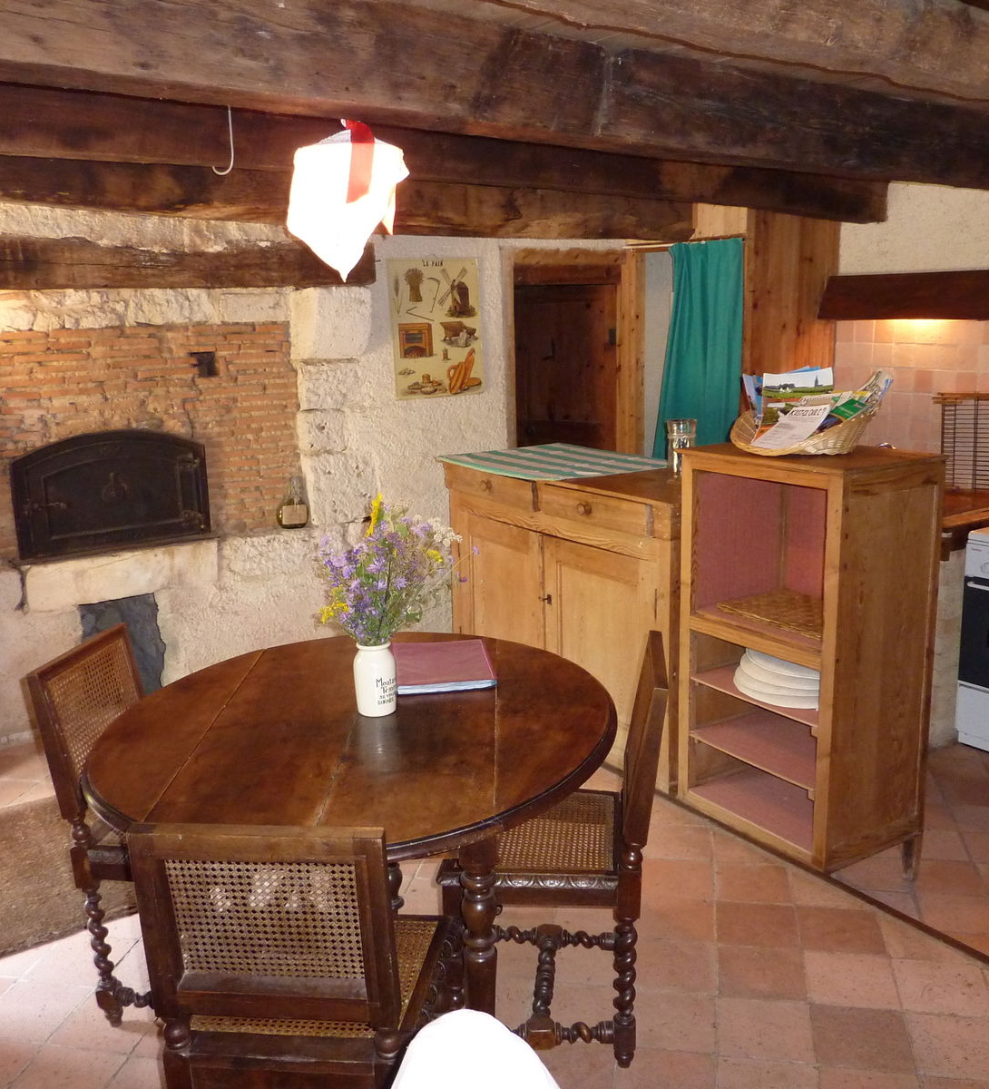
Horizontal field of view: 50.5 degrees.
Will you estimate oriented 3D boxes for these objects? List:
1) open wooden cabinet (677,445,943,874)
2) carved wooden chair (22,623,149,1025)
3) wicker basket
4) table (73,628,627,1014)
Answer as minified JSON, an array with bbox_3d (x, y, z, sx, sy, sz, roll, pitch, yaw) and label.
[{"bbox_3d":[0.933,0.368,3.204,0.414,1.293,0.622,-9,14,-30],"label":"open wooden cabinet"},{"bbox_3d":[-0.721,0.643,2.477,0.485,0.860,0.420,0,13,10],"label":"carved wooden chair"},{"bbox_3d":[0.932,-0.357,3.166,0.420,0.150,0.300,1,13,14],"label":"wicker basket"},{"bbox_3d":[-0.277,0.727,2.307,1.080,0.740,1.180,-3,12,-5],"label":"table"}]

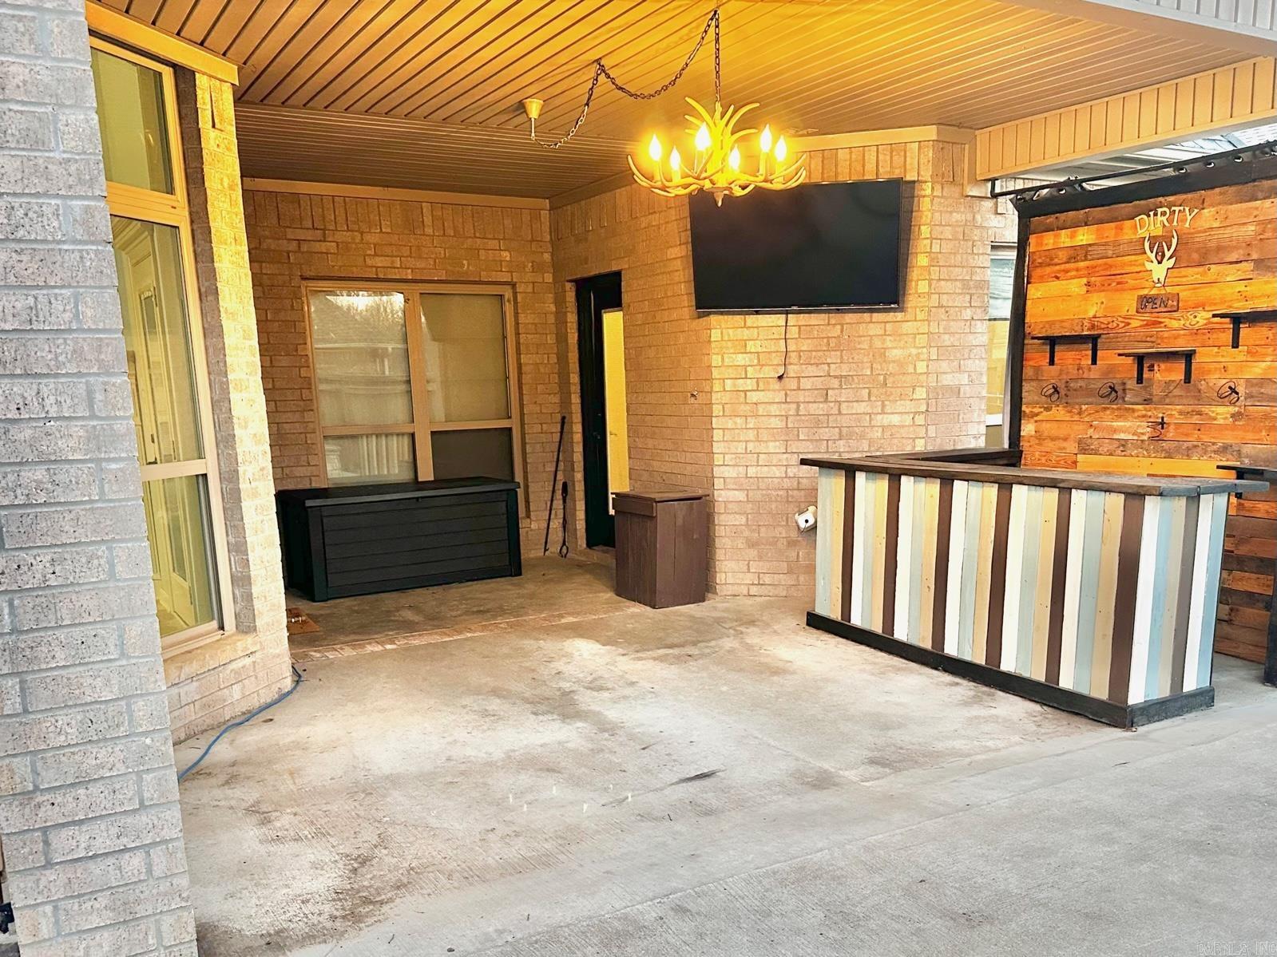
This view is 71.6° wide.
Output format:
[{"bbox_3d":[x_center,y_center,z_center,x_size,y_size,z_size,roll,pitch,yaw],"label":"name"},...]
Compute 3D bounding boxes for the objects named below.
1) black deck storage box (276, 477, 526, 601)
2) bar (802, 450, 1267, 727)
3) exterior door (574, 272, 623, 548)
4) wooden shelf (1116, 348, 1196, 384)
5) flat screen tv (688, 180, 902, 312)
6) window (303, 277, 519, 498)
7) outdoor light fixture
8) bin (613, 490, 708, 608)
[{"bbox_3d":[-1.635,0.380,6.211,1.470,0.650,0.700,-6,9,-31],"label":"black deck storage box"},{"bbox_3d":[1.911,0.394,4.504,1.100,1.010,1.910,-8,9,-36],"label":"bar"},{"bbox_3d":[-0.185,-0.455,6.713,0.120,2.060,0.760,-8,9,-36],"label":"exterior door"},{"bbox_3d":[2.611,-0.556,4.464,0.160,0.170,0.360,-8,9,-36],"label":"wooden shelf"},{"bbox_3d":[0.910,-1.350,5.200,1.240,0.710,0.060,0,16,15],"label":"flat screen tv"},{"bbox_3d":[-1.581,-0.543,6.546,1.576,1.720,0.110,-7,9,-33],"label":"window"},{"bbox_3d":[0.020,-1.377,3.580,0.660,0.700,1.470,-8,10,-38],"label":"outdoor light fixture"},{"bbox_3d":[0.139,0.445,5.816,0.410,0.690,0.520,-7,9,-33],"label":"bin"}]

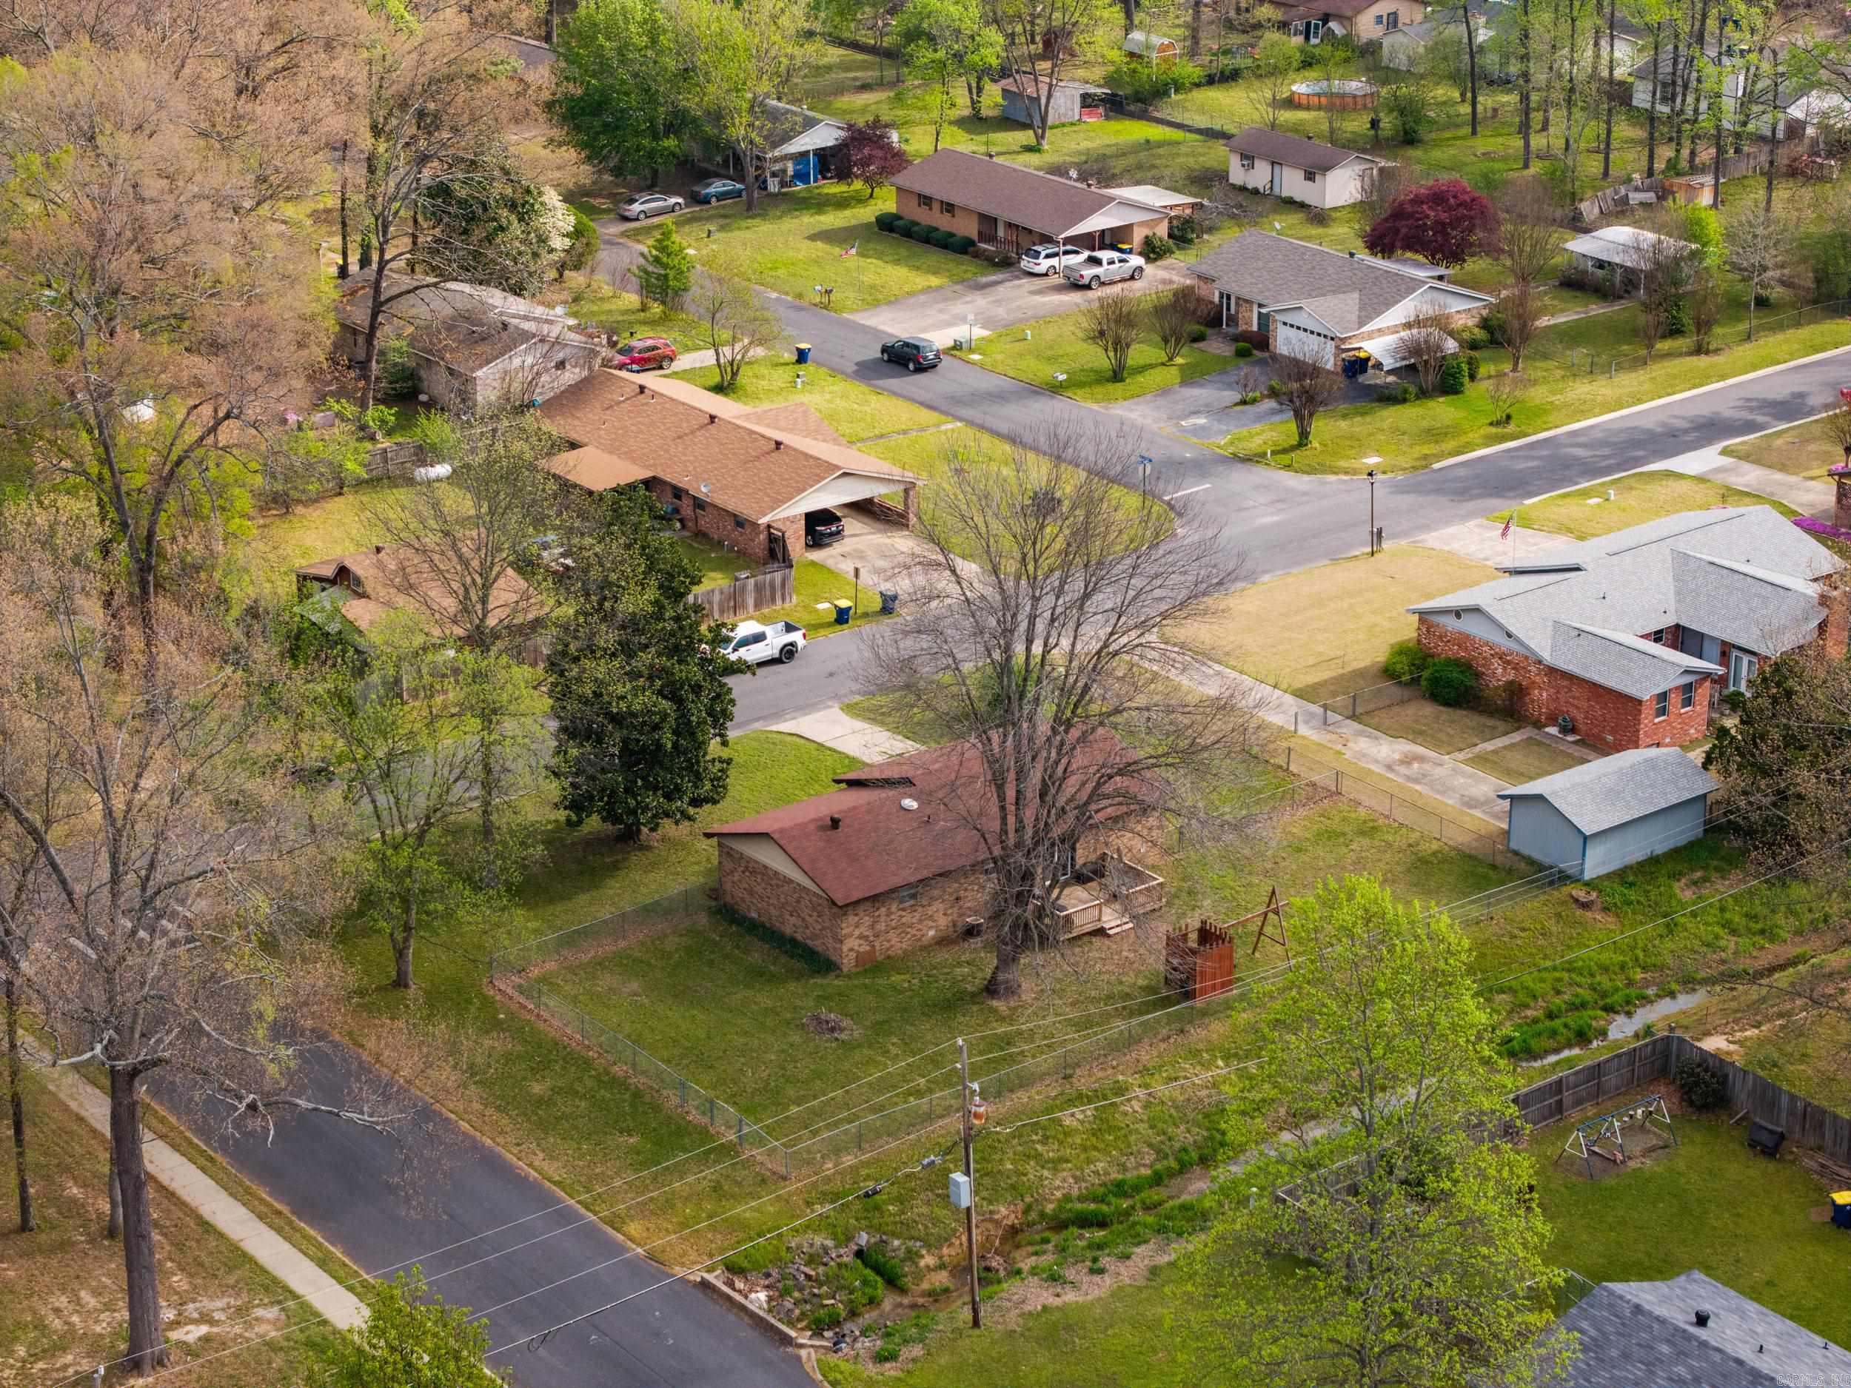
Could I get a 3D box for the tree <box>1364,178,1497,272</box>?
[{"bbox_3d":[31.938,-29.114,235.502,8.400,6.100,8.000,0,21,0],"label":"tree"}]

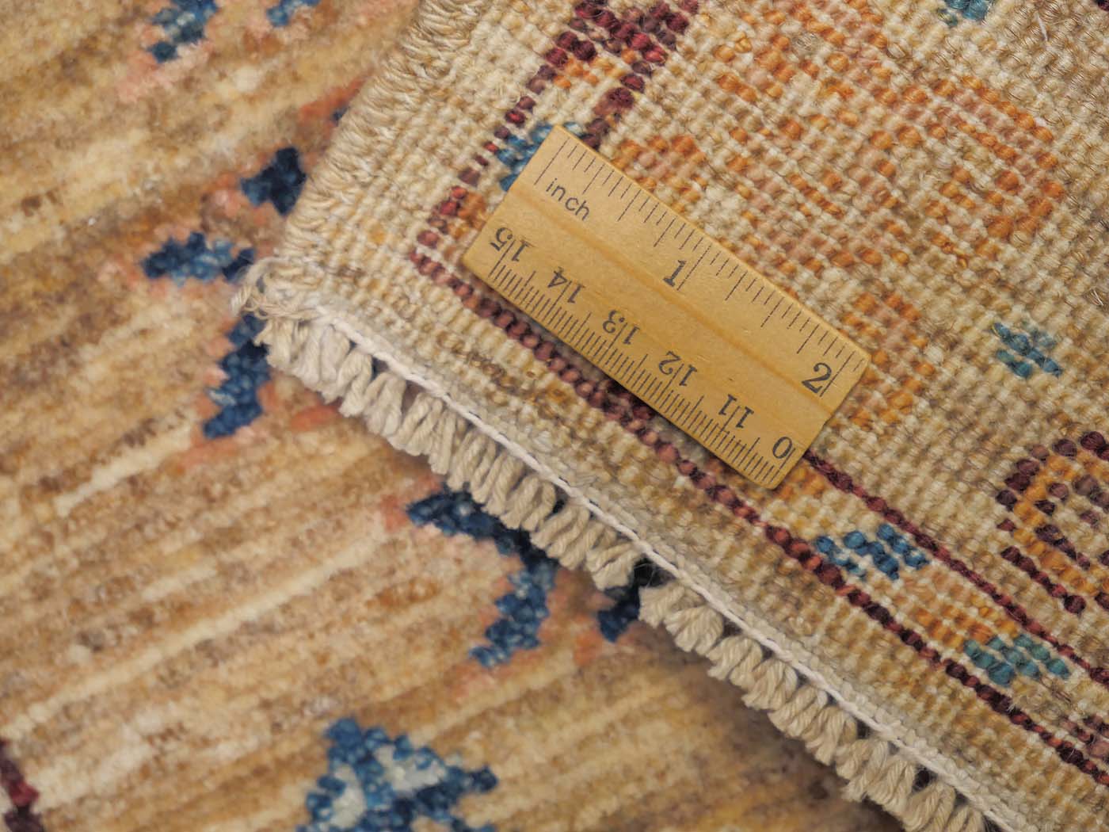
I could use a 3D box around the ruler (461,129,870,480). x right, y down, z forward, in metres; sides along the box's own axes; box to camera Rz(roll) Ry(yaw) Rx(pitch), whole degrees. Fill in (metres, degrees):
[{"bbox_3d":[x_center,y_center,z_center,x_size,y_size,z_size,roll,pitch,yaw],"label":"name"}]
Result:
[{"bbox_3d":[0.016,-0.015,0.551,0.056,0.003,0.024,36,98,2],"label":"ruler"}]

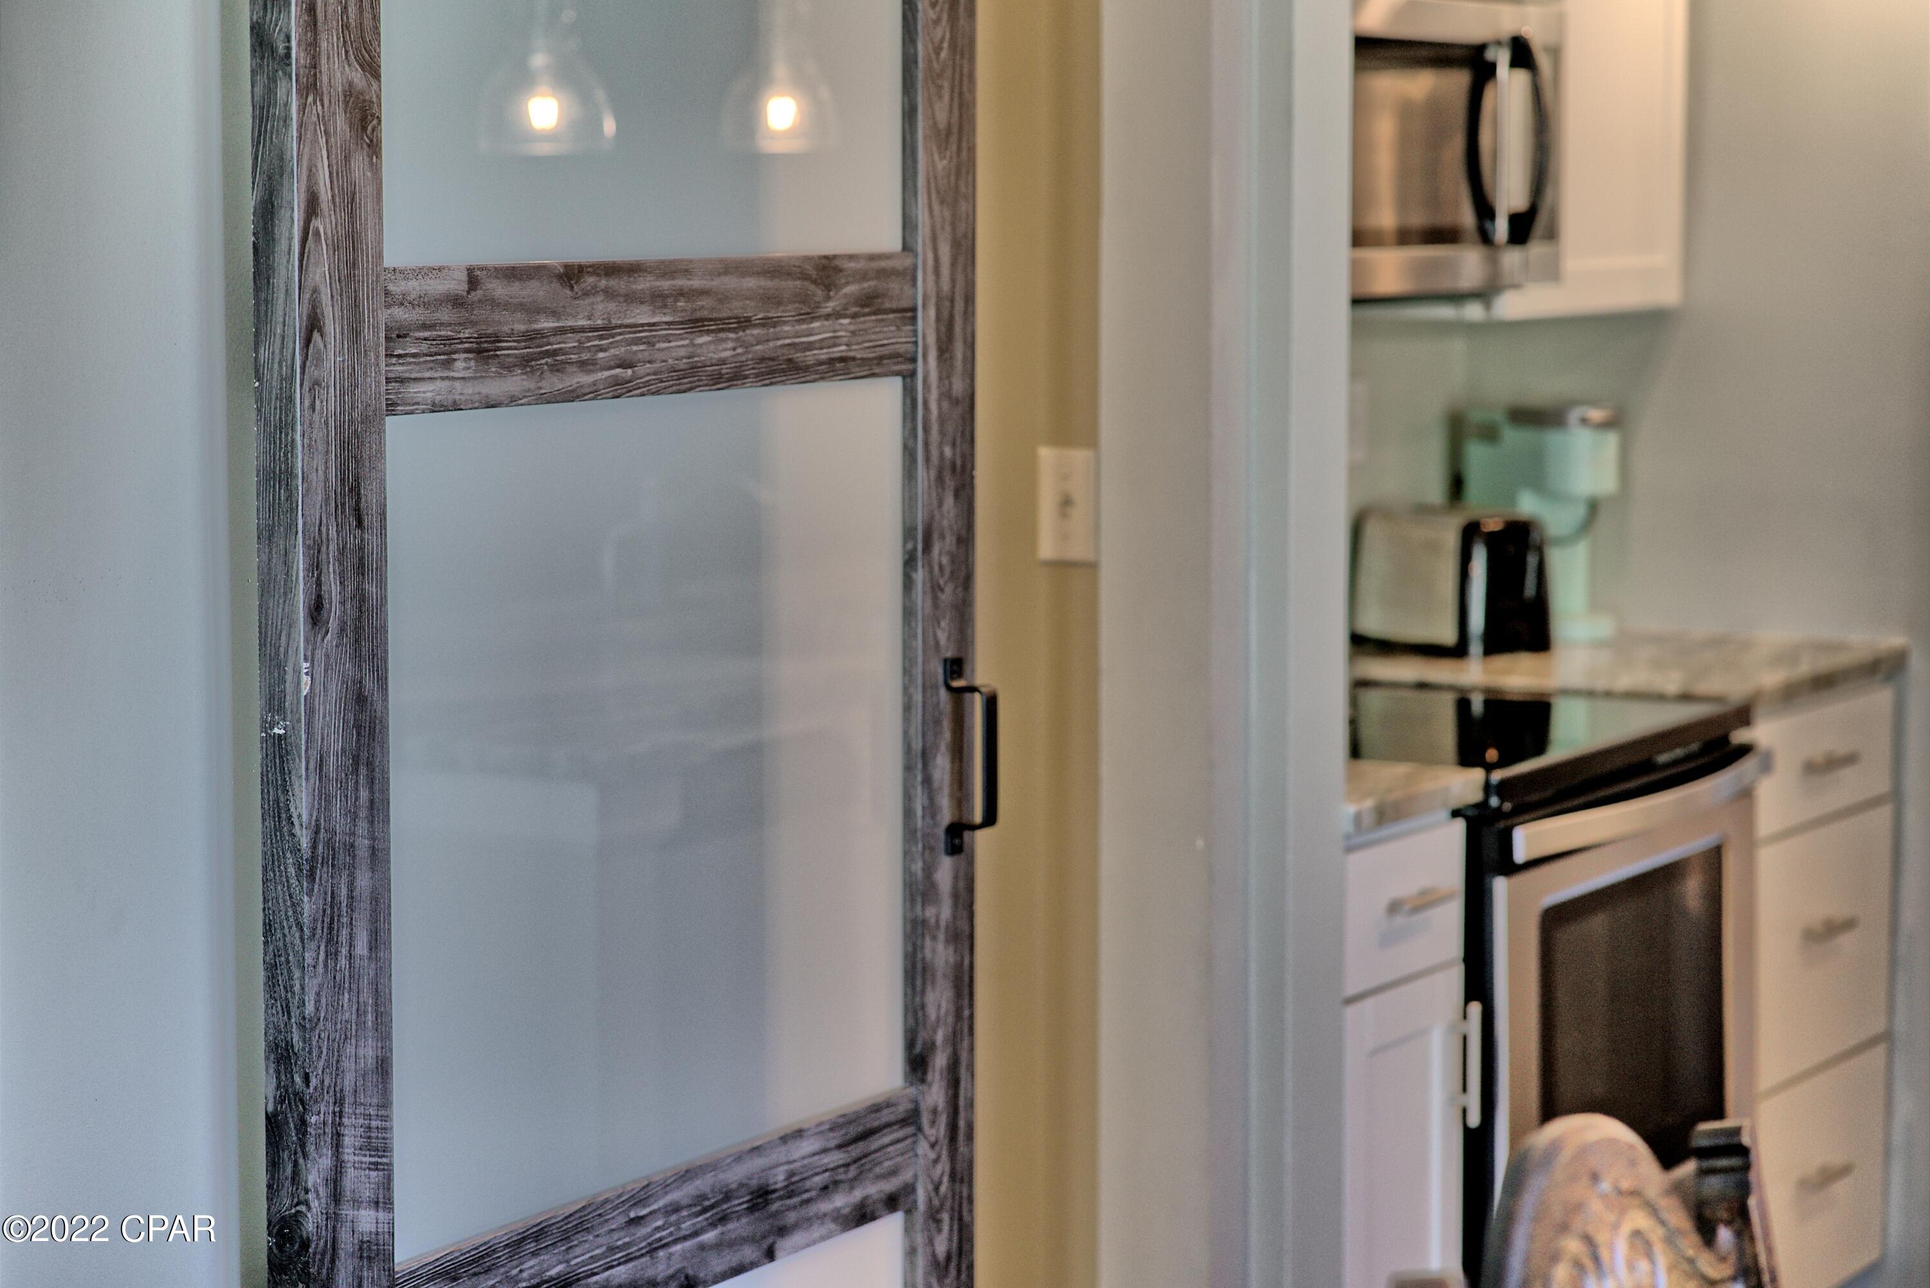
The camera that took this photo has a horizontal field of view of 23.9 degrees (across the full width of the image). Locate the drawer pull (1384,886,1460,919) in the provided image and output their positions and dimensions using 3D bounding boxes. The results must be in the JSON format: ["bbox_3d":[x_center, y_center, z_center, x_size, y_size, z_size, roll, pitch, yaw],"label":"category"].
[{"bbox_3d":[0.464,0.261,4.627,0.034,0.012,0.132,3,7,30],"label":"drawer pull"}]

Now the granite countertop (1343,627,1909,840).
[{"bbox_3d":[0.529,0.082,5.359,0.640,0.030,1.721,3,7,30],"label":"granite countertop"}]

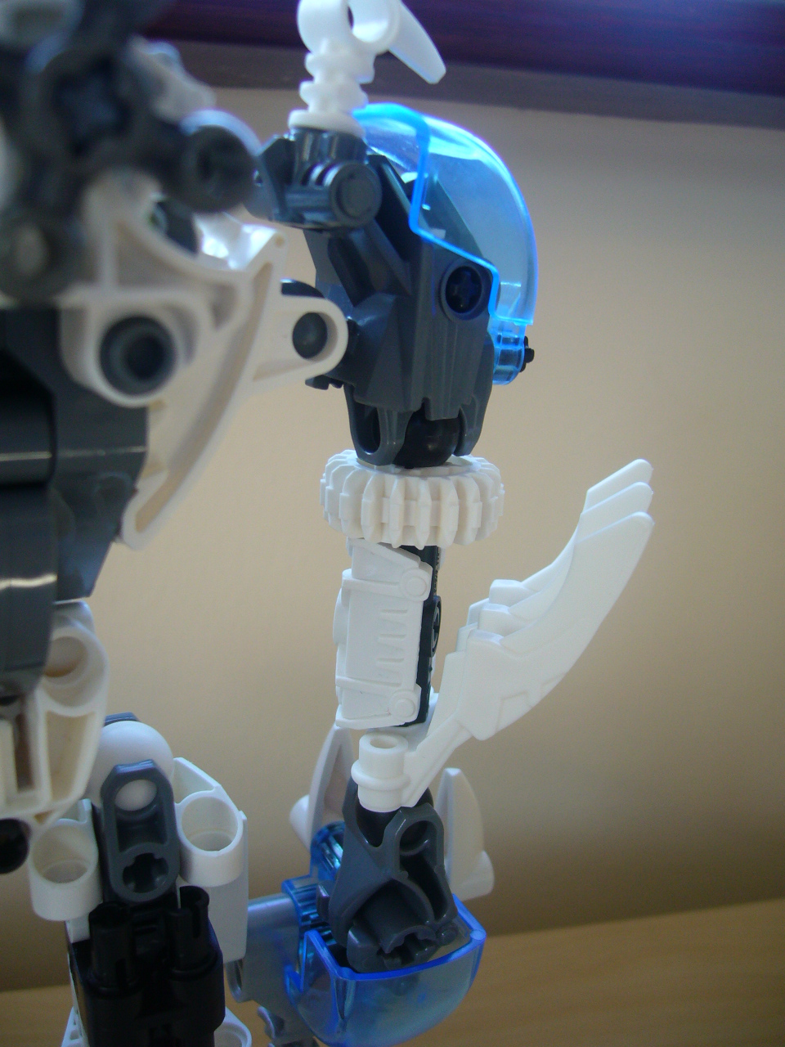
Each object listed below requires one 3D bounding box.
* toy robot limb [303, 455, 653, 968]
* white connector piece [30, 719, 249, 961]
[{"bbox_3d":[0.009,0.024,0.132,0.040,0.063,0.024,5,12,9],"label":"toy robot limb"},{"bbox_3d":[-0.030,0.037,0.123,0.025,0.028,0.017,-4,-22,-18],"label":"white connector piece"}]

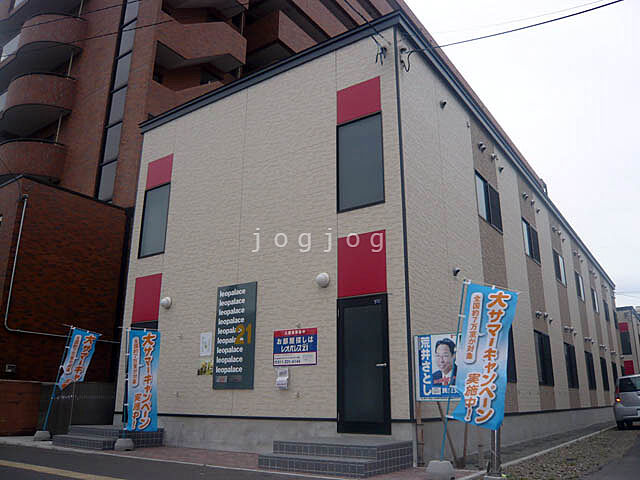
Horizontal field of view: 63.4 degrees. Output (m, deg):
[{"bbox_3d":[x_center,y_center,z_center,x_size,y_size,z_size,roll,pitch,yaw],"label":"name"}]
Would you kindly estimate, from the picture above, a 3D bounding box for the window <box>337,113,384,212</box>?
[{"bbox_3d":[0.657,-1.280,8.530,0.876,1.605,0.090,-11,-20,34],"label":"window"}]

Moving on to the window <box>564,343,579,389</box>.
[{"bbox_3d":[8.214,4.119,16.878,0.100,1.402,1.709,-11,-20,34],"label":"window"}]

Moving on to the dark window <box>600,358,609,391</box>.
[{"bbox_3d":[12.141,5.729,22.047,0.090,1.337,1.579,-11,-20,34],"label":"dark window"}]

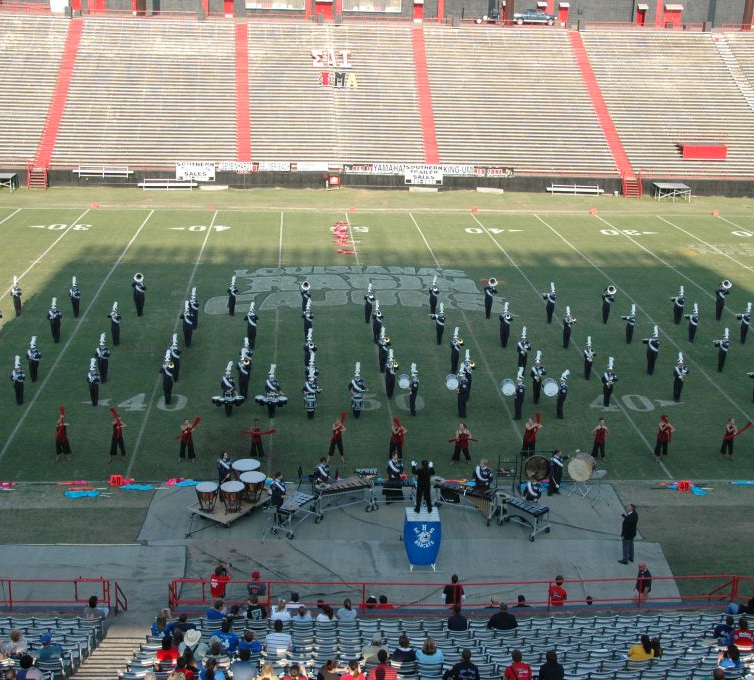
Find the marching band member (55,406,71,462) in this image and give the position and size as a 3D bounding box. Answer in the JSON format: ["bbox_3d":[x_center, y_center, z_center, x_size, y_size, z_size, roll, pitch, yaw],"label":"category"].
[{"bbox_3d":[-10.696,3.229,38.514,0.600,1.920,0.500,0,17,-4],"label":"marching band member"}]

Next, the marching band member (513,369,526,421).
[{"bbox_3d":[5.351,2.045,42.576,0.500,2.080,0.550,-2,18,-12],"label":"marching band member"}]

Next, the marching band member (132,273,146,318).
[{"bbox_3d":[-11.278,-2.106,53.963,0.660,2.080,0.800,0,17,-4],"label":"marching band member"}]

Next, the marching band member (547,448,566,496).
[{"bbox_3d":[6.058,4.384,37.958,0.670,1.648,0.597,13,21,34],"label":"marching band member"}]

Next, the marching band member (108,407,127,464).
[{"bbox_3d":[-8.722,3.235,38.122,0.700,1.930,0.500,0,17,-4],"label":"marching band member"}]

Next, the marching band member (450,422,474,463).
[{"bbox_3d":[2.956,3.527,39.054,0.850,1.514,0.500,0,17,-4],"label":"marching band member"}]

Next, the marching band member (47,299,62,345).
[{"bbox_3d":[-14.124,-0.790,49.870,0.620,2.020,0.520,-1,17,-9],"label":"marching band member"}]

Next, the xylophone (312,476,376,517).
[{"bbox_3d":[-1.055,4.889,35.235,1.880,0.910,0.830,-5,19,-21],"label":"xylophone"}]

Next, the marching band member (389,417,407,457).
[{"bbox_3d":[0.734,3.414,39.344,0.650,1.600,0.500,0,17,-4],"label":"marching band member"}]

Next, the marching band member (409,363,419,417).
[{"bbox_3d":[1.426,1.909,43.779,0.420,2.132,0.580,-1,17,-9],"label":"marching band member"}]

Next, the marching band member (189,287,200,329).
[{"bbox_3d":[-8.604,-1.496,53.719,0.530,2.035,0.500,-1,17,-9],"label":"marching band member"}]

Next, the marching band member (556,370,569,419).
[{"bbox_3d":[7.164,2.115,43.887,0.500,1.958,0.580,-3,17,-13],"label":"marching band member"}]

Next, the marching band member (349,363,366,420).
[{"bbox_3d":[-0.724,1.921,42.736,0.650,2.120,0.750,0,17,-4],"label":"marching band member"}]

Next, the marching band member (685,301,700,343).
[{"bbox_3d":[14.512,-0.764,52.174,0.600,1.870,0.520,4,17,7],"label":"marching band member"}]

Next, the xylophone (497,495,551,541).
[{"bbox_3d":[4.448,5.345,34.293,0.800,0.880,1.460,-15,24,-42],"label":"xylophone"}]

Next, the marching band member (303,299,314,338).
[{"bbox_3d":[-3.192,-0.890,52.243,0.536,2.112,0.597,0,17,-4],"label":"marching band member"}]

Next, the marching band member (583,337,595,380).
[{"bbox_3d":[8.853,0.764,47.228,0.500,1.898,0.480,-1,17,-9],"label":"marching band member"}]

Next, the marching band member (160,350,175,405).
[{"bbox_3d":[-7.946,1.467,43.205,0.600,2.140,0.680,-2,18,-12],"label":"marching band member"}]

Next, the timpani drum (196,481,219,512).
[{"bbox_3d":[-5.236,4.855,35.141,0.660,0.800,0.660,1,17,0],"label":"timpani drum"}]

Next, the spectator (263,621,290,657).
[{"bbox_3d":[-2.076,6.354,23.870,0.550,1.220,0.700,0,17,-4],"label":"spectator"}]

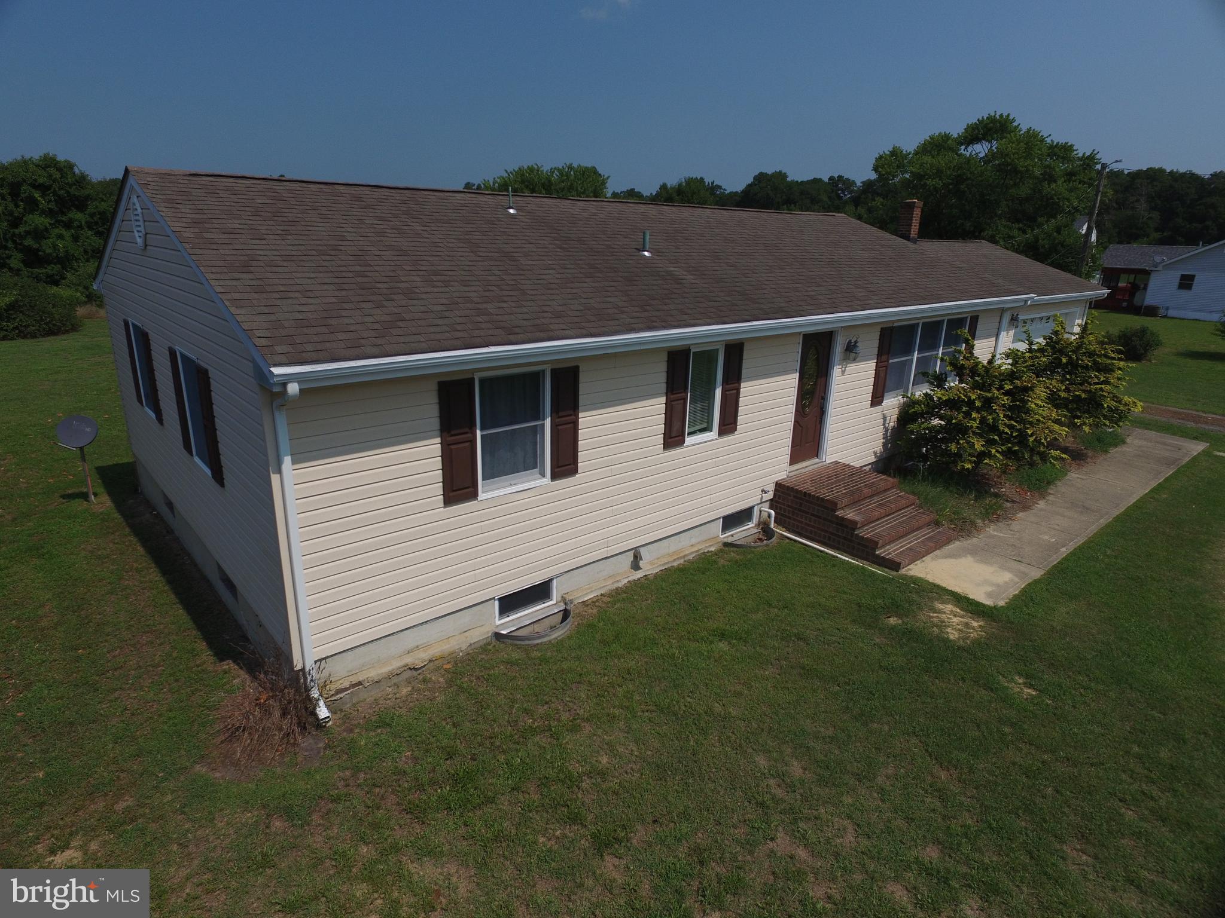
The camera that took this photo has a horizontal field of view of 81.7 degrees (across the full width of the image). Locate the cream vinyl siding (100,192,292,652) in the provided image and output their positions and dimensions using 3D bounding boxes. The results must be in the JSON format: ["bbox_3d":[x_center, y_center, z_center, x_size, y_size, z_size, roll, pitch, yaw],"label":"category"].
[{"bbox_3d":[-5.370,-1.066,8.470,0.080,4.000,8.020,-14,23,-39],"label":"cream vinyl siding"}]

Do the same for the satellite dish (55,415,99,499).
[{"bbox_3d":[-8.496,0.080,11.195,0.760,1.450,0.600,4,18,8],"label":"satellite dish"}]

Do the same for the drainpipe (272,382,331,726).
[{"bbox_3d":[-2.515,0.869,5.785,0.090,3.100,0.430,-14,23,-39],"label":"drainpipe"}]

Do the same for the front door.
[{"bbox_3d":[2.955,-0.909,10.692,0.914,2.030,0.060,-14,23,-39],"label":"front door"}]

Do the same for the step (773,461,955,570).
[{"bbox_3d":[3.688,0.767,10.381,1.690,0.700,2.020,-14,23,-39],"label":"step"}]

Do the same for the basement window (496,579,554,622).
[{"bbox_3d":[-0.969,1.548,7.816,0.785,0.330,0.080,-14,23,-39],"label":"basement window"}]

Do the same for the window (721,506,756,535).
[{"bbox_3d":[1.774,0.882,10.123,0.785,0.330,0.080,-14,23,-39],"label":"window"}]

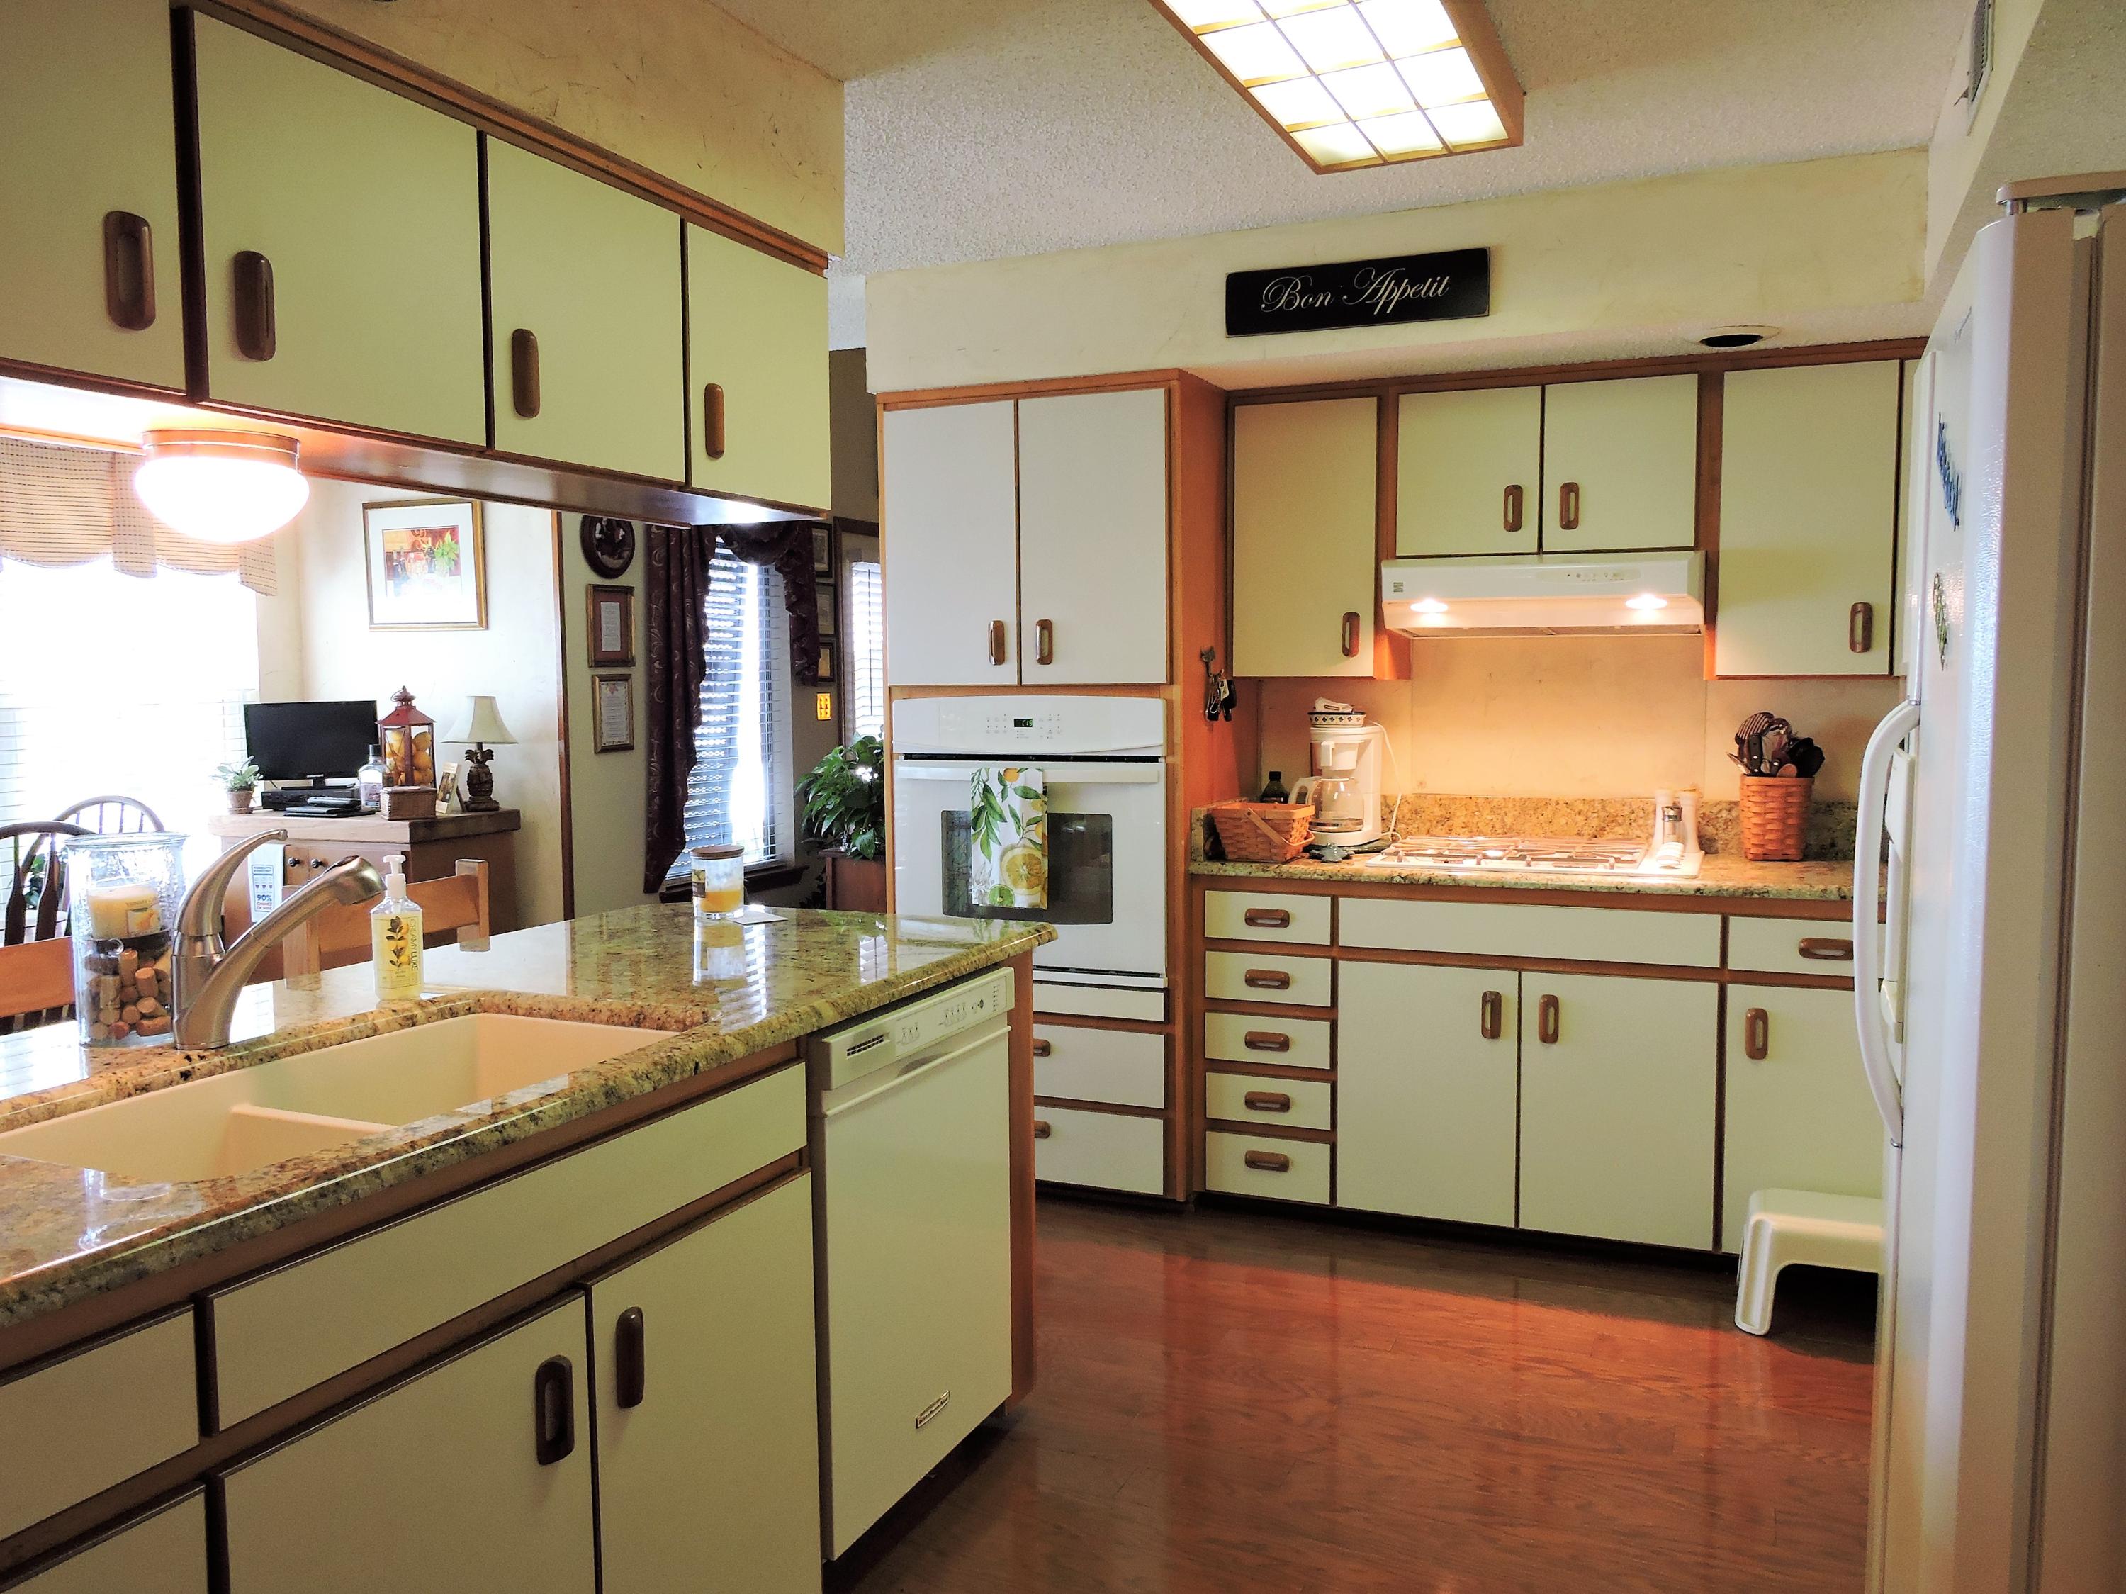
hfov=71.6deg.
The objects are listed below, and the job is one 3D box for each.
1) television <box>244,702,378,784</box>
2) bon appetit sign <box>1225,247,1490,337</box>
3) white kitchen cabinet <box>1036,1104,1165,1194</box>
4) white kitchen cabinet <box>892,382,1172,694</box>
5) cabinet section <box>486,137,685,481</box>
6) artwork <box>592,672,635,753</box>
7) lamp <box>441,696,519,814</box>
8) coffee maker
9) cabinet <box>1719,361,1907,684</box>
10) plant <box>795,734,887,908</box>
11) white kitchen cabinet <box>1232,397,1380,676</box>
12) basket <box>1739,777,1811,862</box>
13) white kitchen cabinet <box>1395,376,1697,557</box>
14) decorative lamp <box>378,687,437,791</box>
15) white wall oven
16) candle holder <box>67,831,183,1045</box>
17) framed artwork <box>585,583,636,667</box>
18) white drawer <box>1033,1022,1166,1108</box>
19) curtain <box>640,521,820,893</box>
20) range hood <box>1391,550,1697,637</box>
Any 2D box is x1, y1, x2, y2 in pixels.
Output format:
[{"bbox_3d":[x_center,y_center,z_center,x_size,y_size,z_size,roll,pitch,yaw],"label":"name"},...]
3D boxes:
[{"bbox_3d":[-2.808,-0.198,5.500,0.500,0.335,0.140,0,4,0],"label":"television"},{"bbox_3d":[0.687,-1.176,3.458,0.610,0.151,0.025,1,5,20],"label":"bon appetit sign"},{"bbox_3d":[-0.014,0.873,4.049,0.757,0.205,0.500,1,4,21],"label":"white kitchen cabinet"},{"bbox_3d":[-0.018,-0.654,3.942,0.757,0.709,0.500,1,4,21],"label":"white kitchen cabinet"},{"bbox_3d":[-0.770,-0.655,2.092,0.320,0.391,0.365,2,5,26],"label":"cabinet section"},{"bbox_3d":[-1.598,-0.296,5.249,0.030,0.269,0.202,1,4,22],"label":"artwork"},{"bbox_3d":[-2.204,-0.160,5.570,0.293,0.440,0.285,1,5,20],"label":"lamp"},{"bbox_3d":[0.738,-0.046,3.953,0.175,0.335,0.215,3,5,36],"label":"coffee maker"},{"bbox_3d":[1.779,-0.647,3.561,0.374,0.703,0.330,1,4,21],"label":"cabinet"},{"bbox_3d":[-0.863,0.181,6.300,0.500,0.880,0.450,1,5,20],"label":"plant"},{"bbox_3d":[0.689,-0.682,4.005,0.375,0.709,0.320,1,5,20],"label":"white kitchen cabinet"},{"bbox_3d":[1.787,0.054,3.700,0.165,0.200,0.155,1,5,20],"label":"basket"},{"bbox_3d":[1.230,-0.810,3.756,0.703,0.409,0.330,1,4,21],"label":"white kitchen cabinet"},{"bbox_3d":[-2.423,-0.181,5.450,0.165,0.450,0.165,1,5,20],"label":"decorative lamp"},{"bbox_3d":[-0.003,0.092,4.065,0.755,0.729,0.550,1,5,20],"label":"white wall oven"},{"bbox_3d":[-1.209,0.179,1.896,0.130,0.251,0.130,1,4,21],"label":"candle holder"},{"bbox_3d":[-1.598,-0.603,5.228,0.030,0.284,0.238,1,4,22],"label":"framed artwork"},{"bbox_3d":[-0.023,0.675,4.086,0.760,0.192,0.450,1,5,20],"label":"white drawer"},{"bbox_3d":[-1.473,-0.493,6.550,0.130,1.690,1.170,2,5,23],"label":"curtain"},{"bbox_3d":[1.201,-0.507,3.697,0.745,0.168,0.460,1,4,21],"label":"range hood"}]

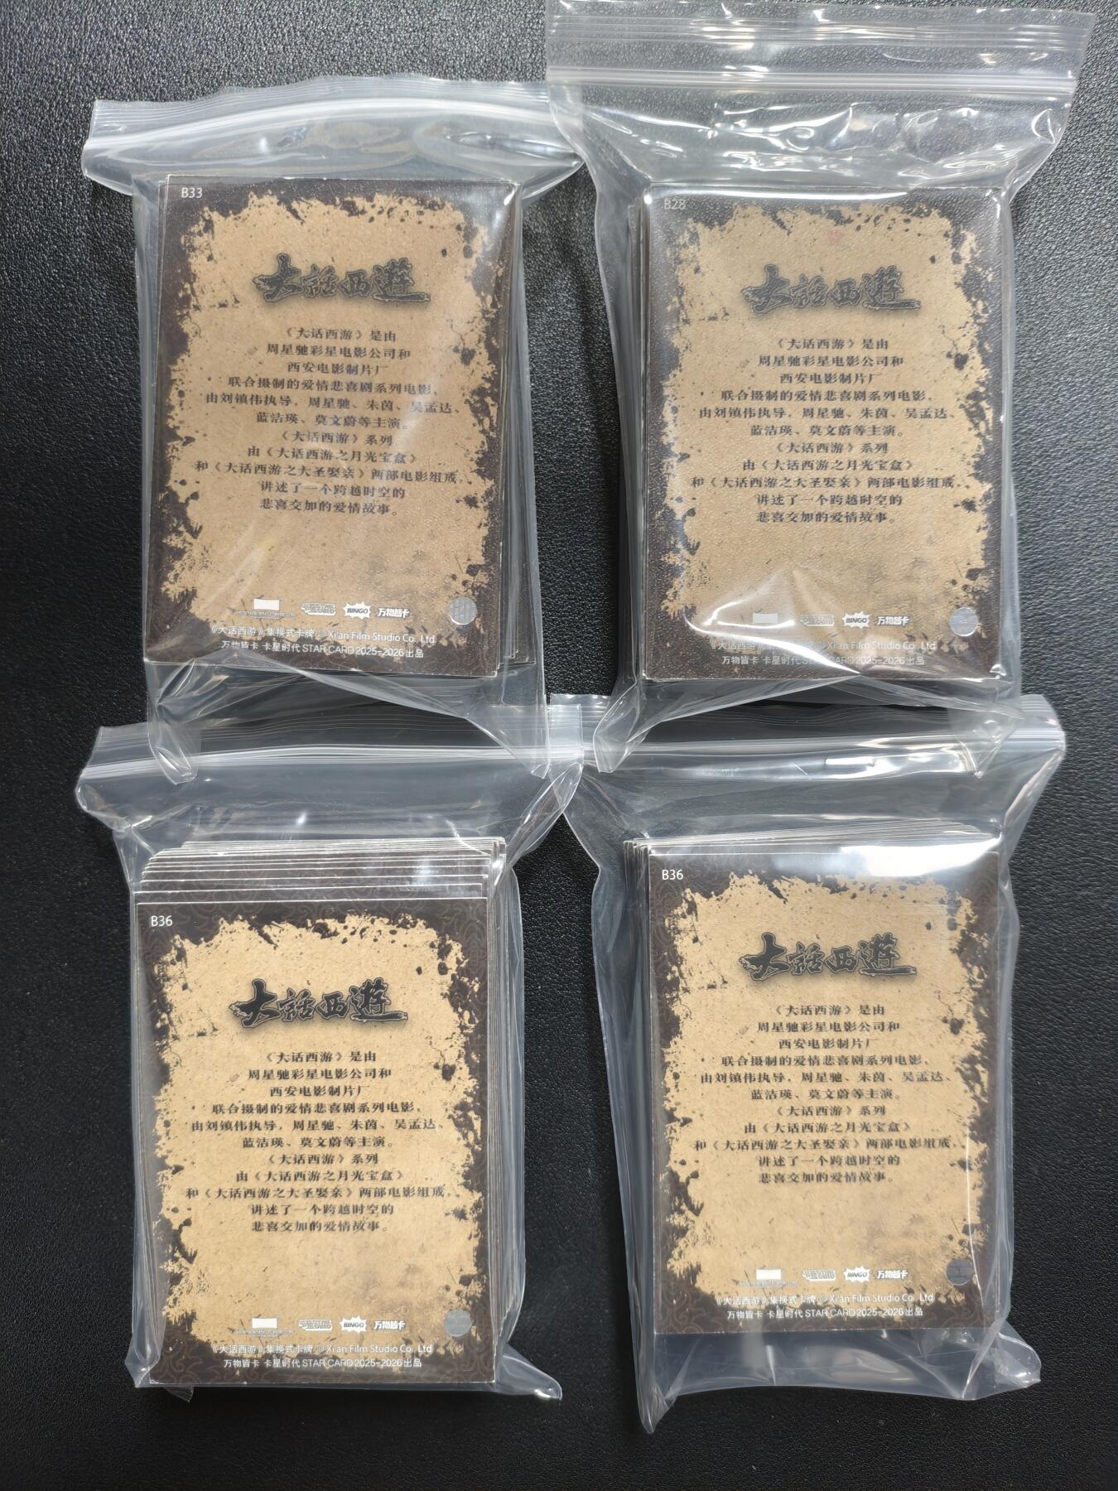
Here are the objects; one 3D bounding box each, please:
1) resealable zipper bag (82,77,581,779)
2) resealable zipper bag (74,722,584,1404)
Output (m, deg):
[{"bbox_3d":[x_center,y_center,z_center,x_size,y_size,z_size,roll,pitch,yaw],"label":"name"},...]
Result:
[{"bbox_3d":[-0.042,-0.059,0.208,0.093,0.020,0.131,2,90,0],"label":"resealable zipper bag"},{"bbox_3d":[-0.043,0.057,0.210,0.094,0.020,0.131,-1,90,0],"label":"resealable zipper bag"}]

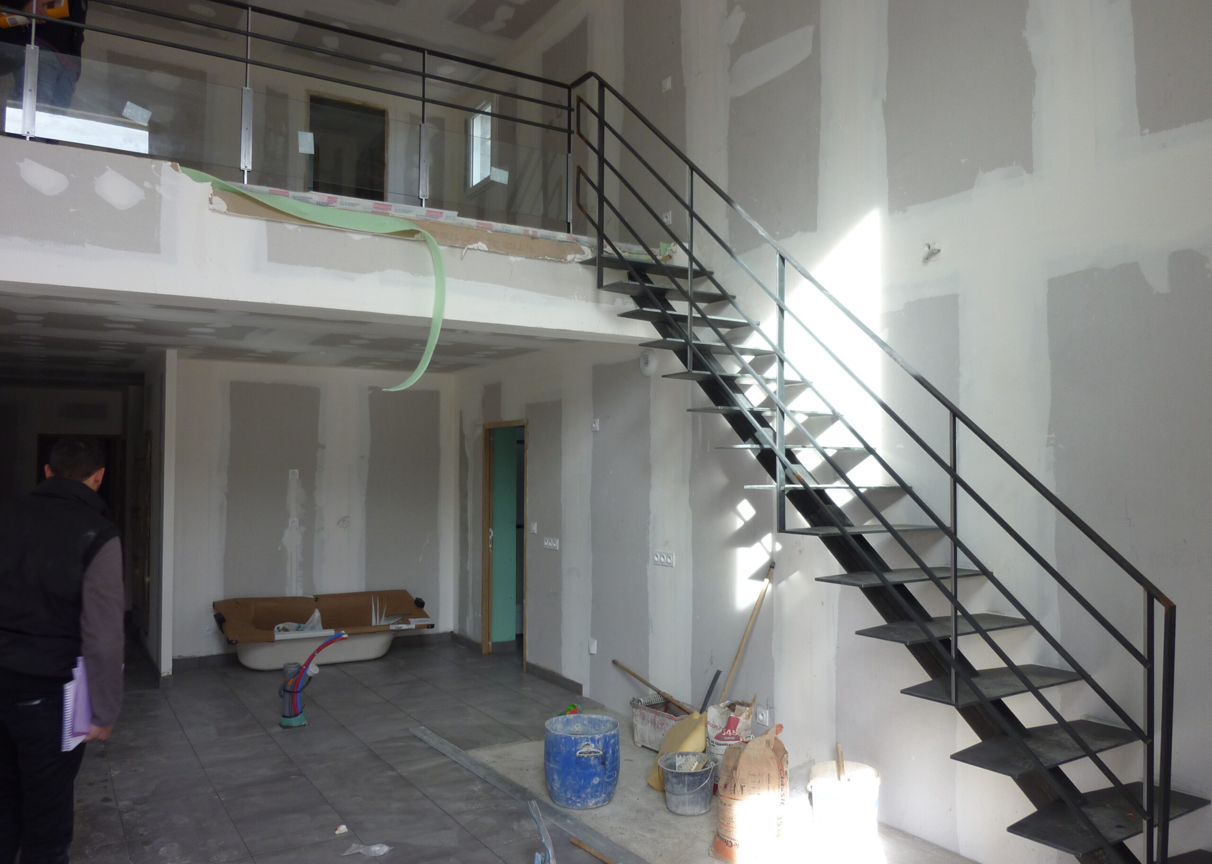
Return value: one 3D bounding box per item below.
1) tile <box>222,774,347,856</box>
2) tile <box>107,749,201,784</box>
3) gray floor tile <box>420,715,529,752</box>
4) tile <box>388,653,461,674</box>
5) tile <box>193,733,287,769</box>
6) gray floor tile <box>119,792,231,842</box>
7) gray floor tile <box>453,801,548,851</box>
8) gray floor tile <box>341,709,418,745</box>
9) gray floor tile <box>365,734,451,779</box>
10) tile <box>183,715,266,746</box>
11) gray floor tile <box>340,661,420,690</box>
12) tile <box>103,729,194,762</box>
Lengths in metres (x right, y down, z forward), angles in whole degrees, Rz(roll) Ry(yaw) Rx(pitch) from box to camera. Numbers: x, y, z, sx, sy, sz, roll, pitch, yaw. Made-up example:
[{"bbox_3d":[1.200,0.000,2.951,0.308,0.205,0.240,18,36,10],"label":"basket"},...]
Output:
[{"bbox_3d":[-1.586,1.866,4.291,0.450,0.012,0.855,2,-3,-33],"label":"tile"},{"bbox_3d":[-2.572,1.894,4.995,0.450,0.012,0.450,2,-3,-33],"label":"tile"},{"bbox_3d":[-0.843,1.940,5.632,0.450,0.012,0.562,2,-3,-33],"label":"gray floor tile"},{"bbox_3d":[-1.637,2.038,7.738,0.450,0.012,0.450,2,-3,-32],"label":"tile"},{"bbox_3d":[-2.193,1.909,5.237,0.450,0.012,0.450,2,-3,-33],"label":"tile"},{"bbox_3d":[-2.087,1.860,4.238,0.450,0.012,0.450,2,-3,-33],"label":"gray floor tile"},{"bbox_3d":[-0.465,1.871,4.207,0.450,0.012,0.450,2,-3,-33],"label":"gray floor tile"},{"bbox_3d":[-1.432,1.941,5.730,0.450,0.012,0.450,2,-3,-32],"label":"gray floor tile"},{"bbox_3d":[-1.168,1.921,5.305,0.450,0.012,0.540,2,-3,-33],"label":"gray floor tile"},{"bbox_3d":[-2.437,1.933,5.627,0.450,0.012,0.450,2,-3,-32],"label":"tile"},{"bbox_3d":[-1.806,2.009,7.161,0.450,0.012,0.450,2,-3,-32],"label":"gray floor tile"},{"bbox_3d":[-2.819,1.920,5.385,0.450,0.012,0.450,2,-3,-32],"label":"tile"}]

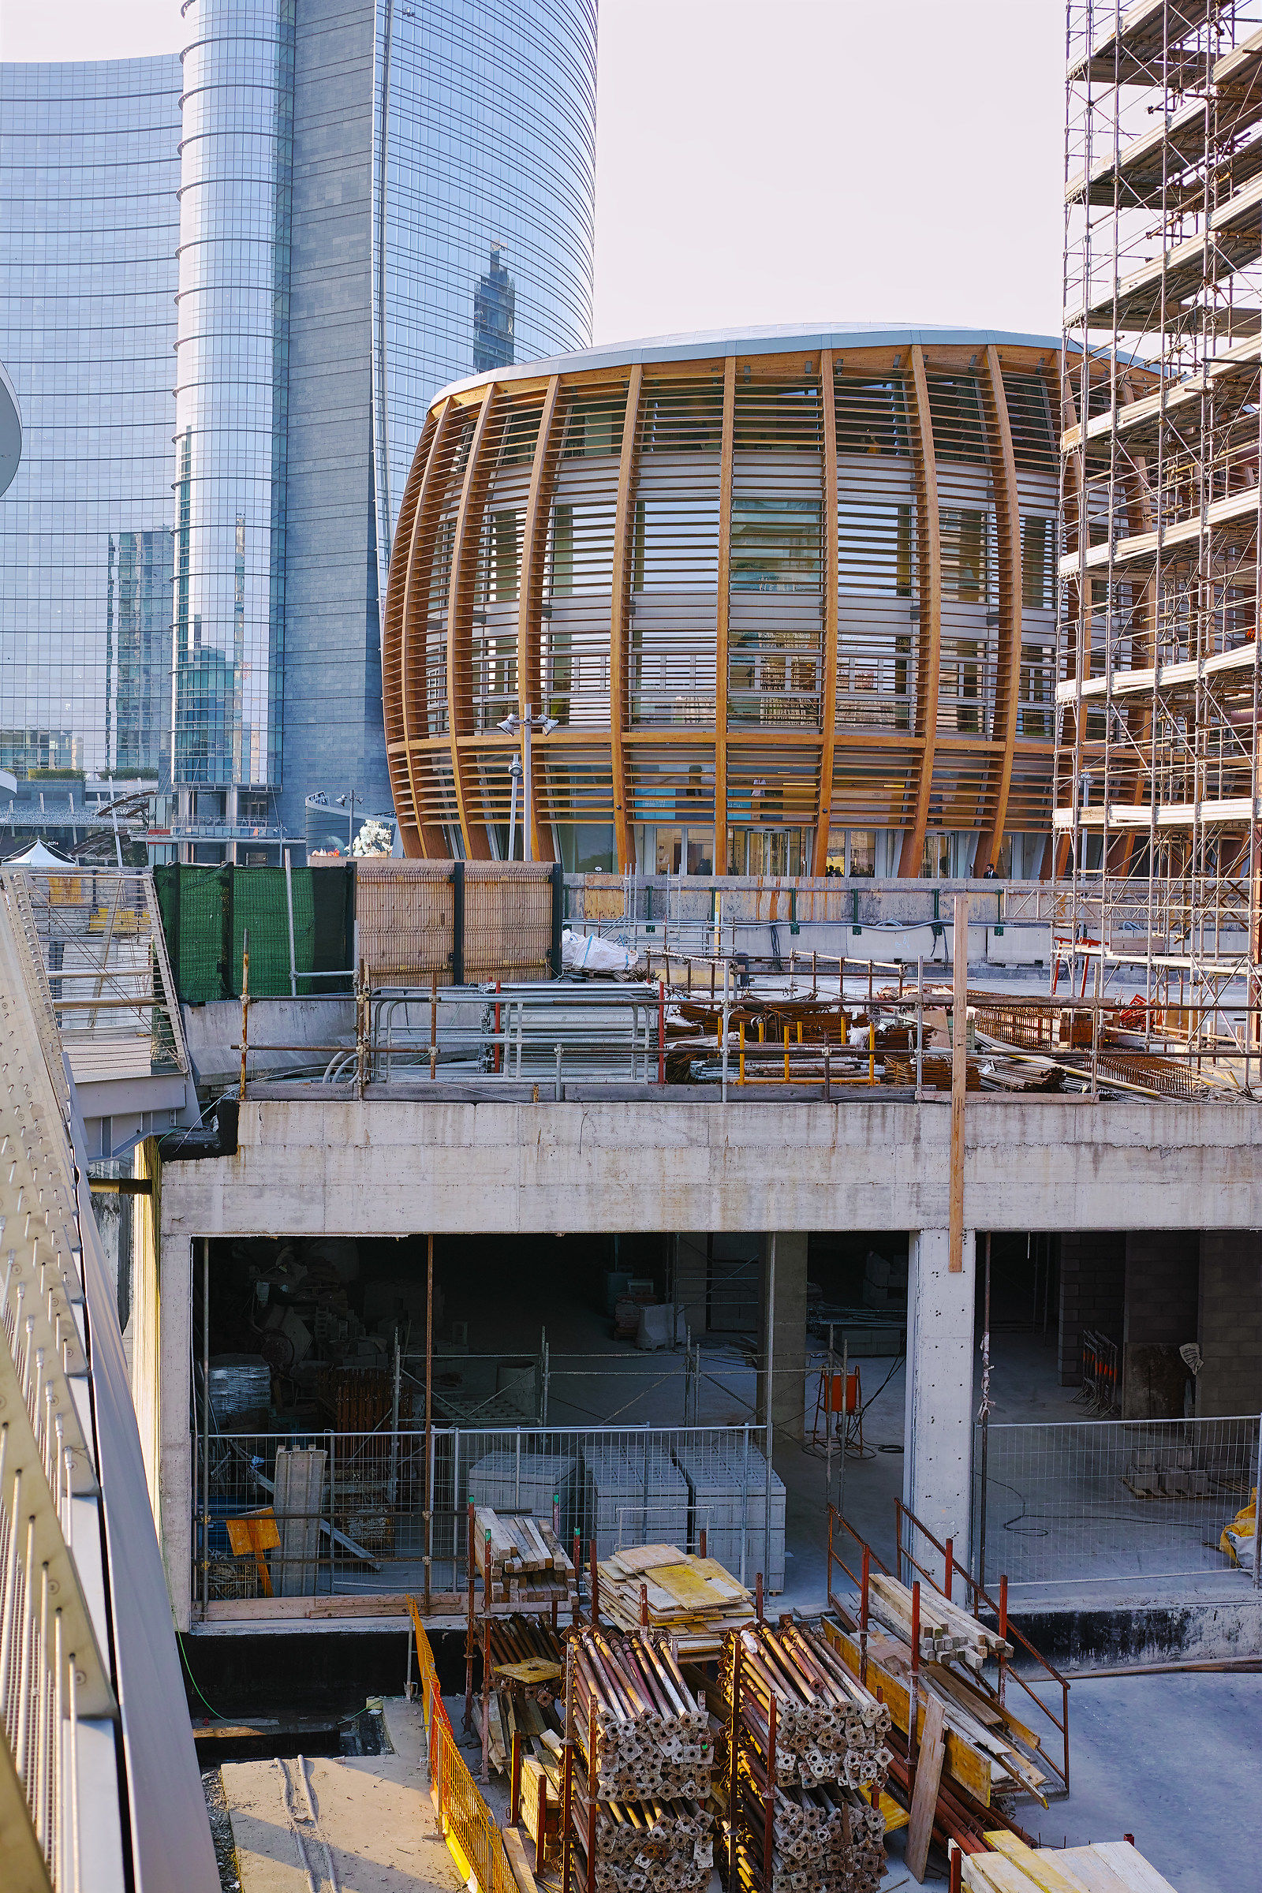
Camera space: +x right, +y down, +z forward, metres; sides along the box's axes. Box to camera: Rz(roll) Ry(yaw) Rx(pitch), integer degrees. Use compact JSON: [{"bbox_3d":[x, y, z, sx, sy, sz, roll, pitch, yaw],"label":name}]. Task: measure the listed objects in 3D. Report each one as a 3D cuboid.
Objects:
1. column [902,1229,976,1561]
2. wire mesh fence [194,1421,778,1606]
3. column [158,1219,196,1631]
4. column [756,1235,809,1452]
[{"bbox_3d":[3.389,5.220,26.174,0.621,4.280,0.520,1,3,-7],"label":"column"},{"bbox_3d":[-1.577,6.292,25.895,6.279,2.000,0.150,1,3,-7],"label":"wire mesh fence"},{"bbox_3d":[-4.822,5.139,25.108,0.337,4.280,0.500,1,3,-7],"label":"column"},{"bbox_3d":[2.150,4.768,33.362,0.592,4.300,0.580,1,3,-7],"label":"column"}]

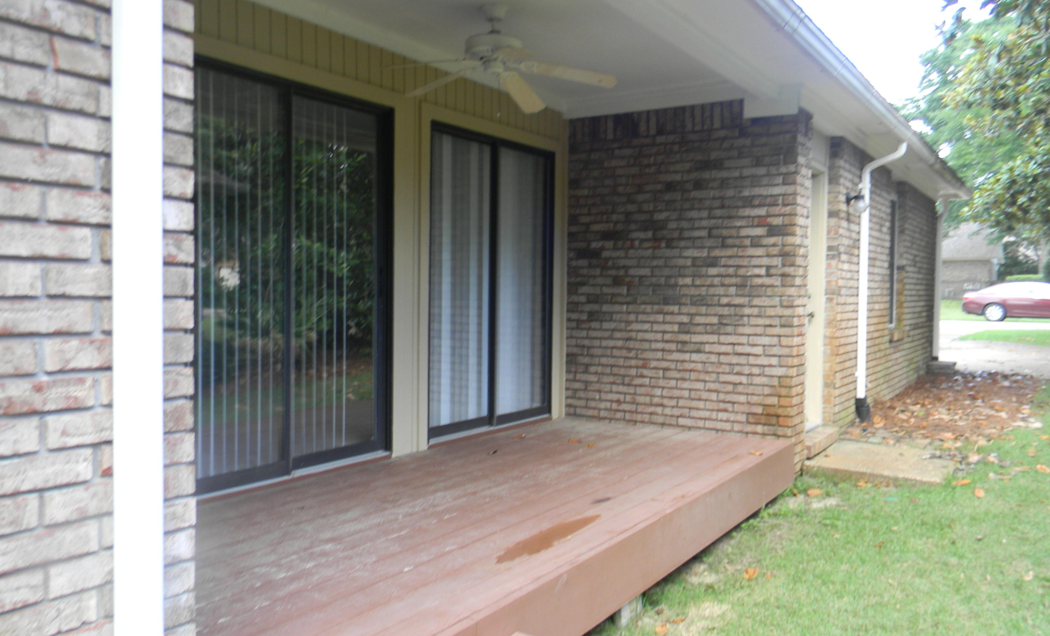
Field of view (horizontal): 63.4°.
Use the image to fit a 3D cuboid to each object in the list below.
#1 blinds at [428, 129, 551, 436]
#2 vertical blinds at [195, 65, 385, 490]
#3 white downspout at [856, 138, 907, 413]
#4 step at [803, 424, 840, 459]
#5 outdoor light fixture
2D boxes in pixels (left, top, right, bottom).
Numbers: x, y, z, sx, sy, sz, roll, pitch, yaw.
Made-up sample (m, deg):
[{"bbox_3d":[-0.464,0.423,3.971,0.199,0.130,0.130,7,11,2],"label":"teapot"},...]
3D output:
[{"bbox_3d":[-0.197,-0.221,5.869,0.098,1.986,1.502,2,2,32],"label":"blinds"},{"bbox_3d":[-1.177,-0.181,4.292,0.098,1.986,1.505,2,2,32],"label":"vertical blinds"},{"bbox_3d":[3.126,-0.312,7.465,0.375,2.440,0.110,2,2,32],"label":"white downspout"},{"bbox_3d":[2.223,0.948,6.514,0.177,0.103,0.970,2,2,32],"label":"step"},{"bbox_3d":[2.732,-0.943,6.993,0.180,0.187,0.140,2,2,32],"label":"outdoor light fixture"}]

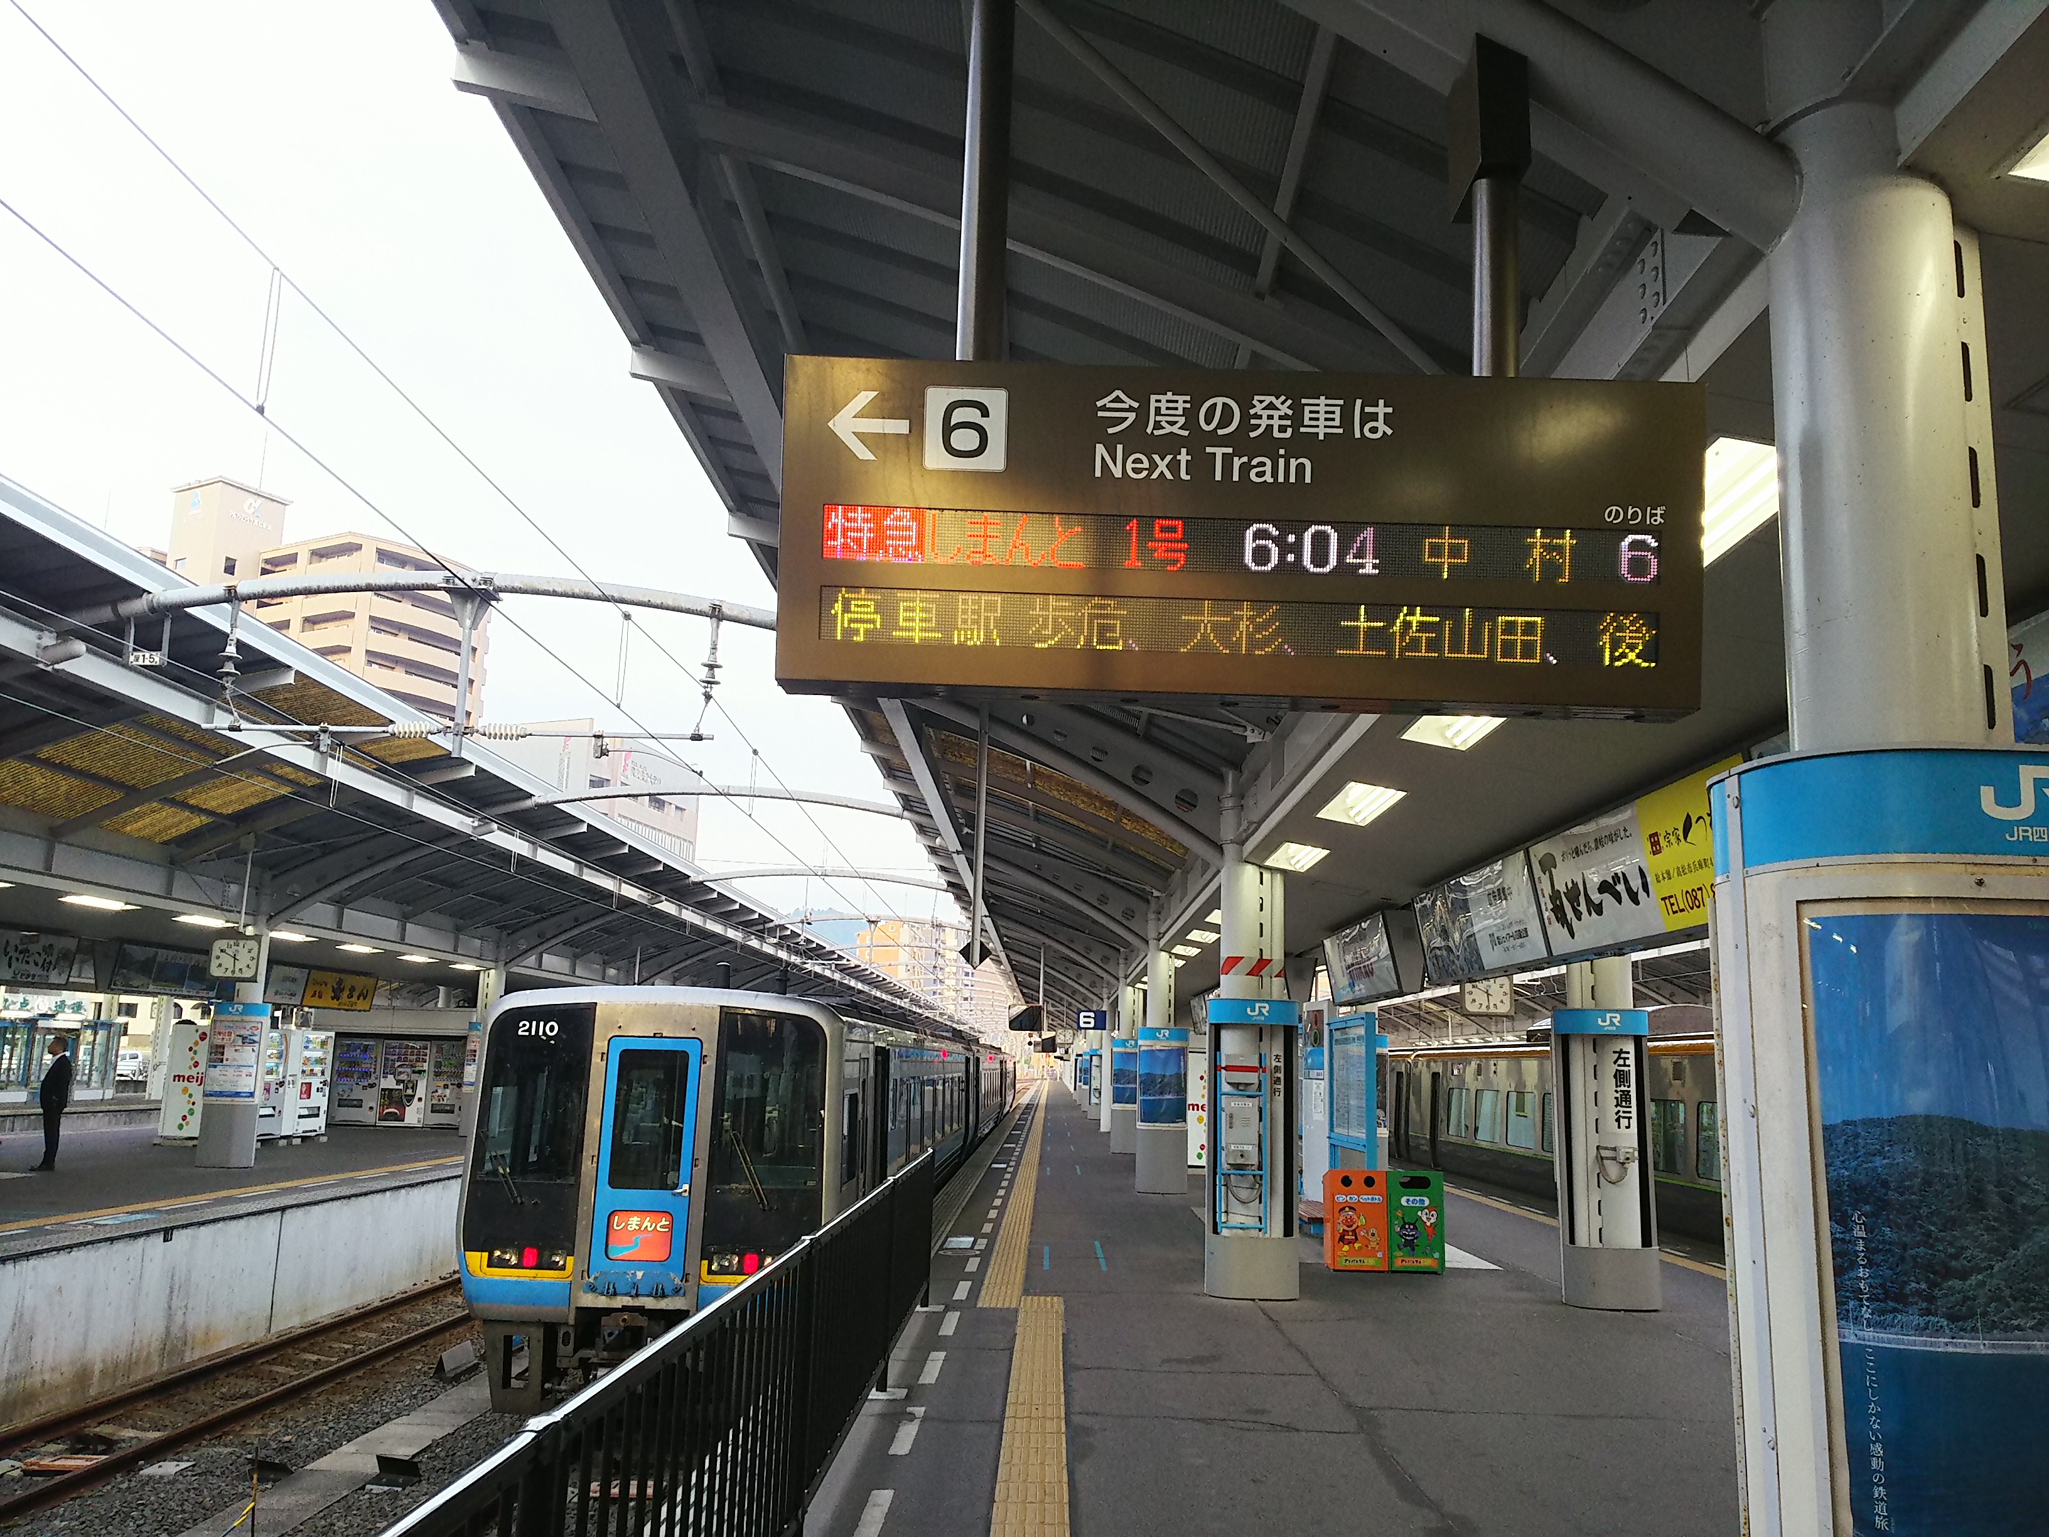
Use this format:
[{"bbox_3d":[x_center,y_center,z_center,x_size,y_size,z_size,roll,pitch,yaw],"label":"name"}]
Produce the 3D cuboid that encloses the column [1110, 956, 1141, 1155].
[{"bbox_3d":[2.203,5.956,31.916,0.740,3.940,0.570,2,-11,1],"label":"column"}]

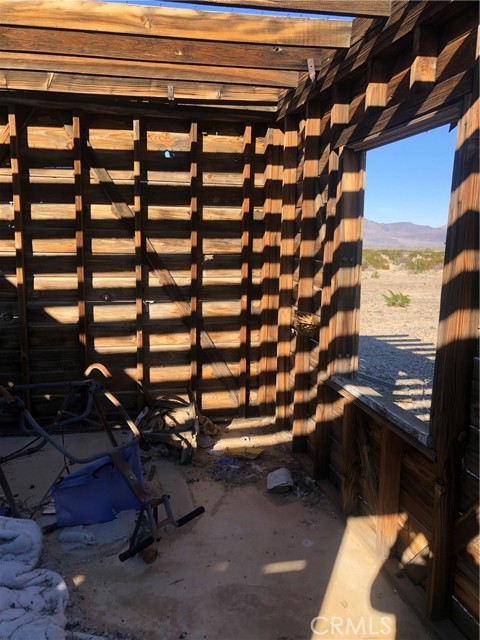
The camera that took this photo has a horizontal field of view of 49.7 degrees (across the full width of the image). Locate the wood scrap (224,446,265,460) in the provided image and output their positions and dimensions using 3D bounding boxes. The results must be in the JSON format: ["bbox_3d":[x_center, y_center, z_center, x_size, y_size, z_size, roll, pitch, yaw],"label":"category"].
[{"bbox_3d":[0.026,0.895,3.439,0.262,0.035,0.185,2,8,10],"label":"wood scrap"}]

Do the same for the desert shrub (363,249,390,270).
[{"bbox_3d":[8.708,-3.874,33.109,1.703,1.310,1.447,3,9,14],"label":"desert shrub"}]

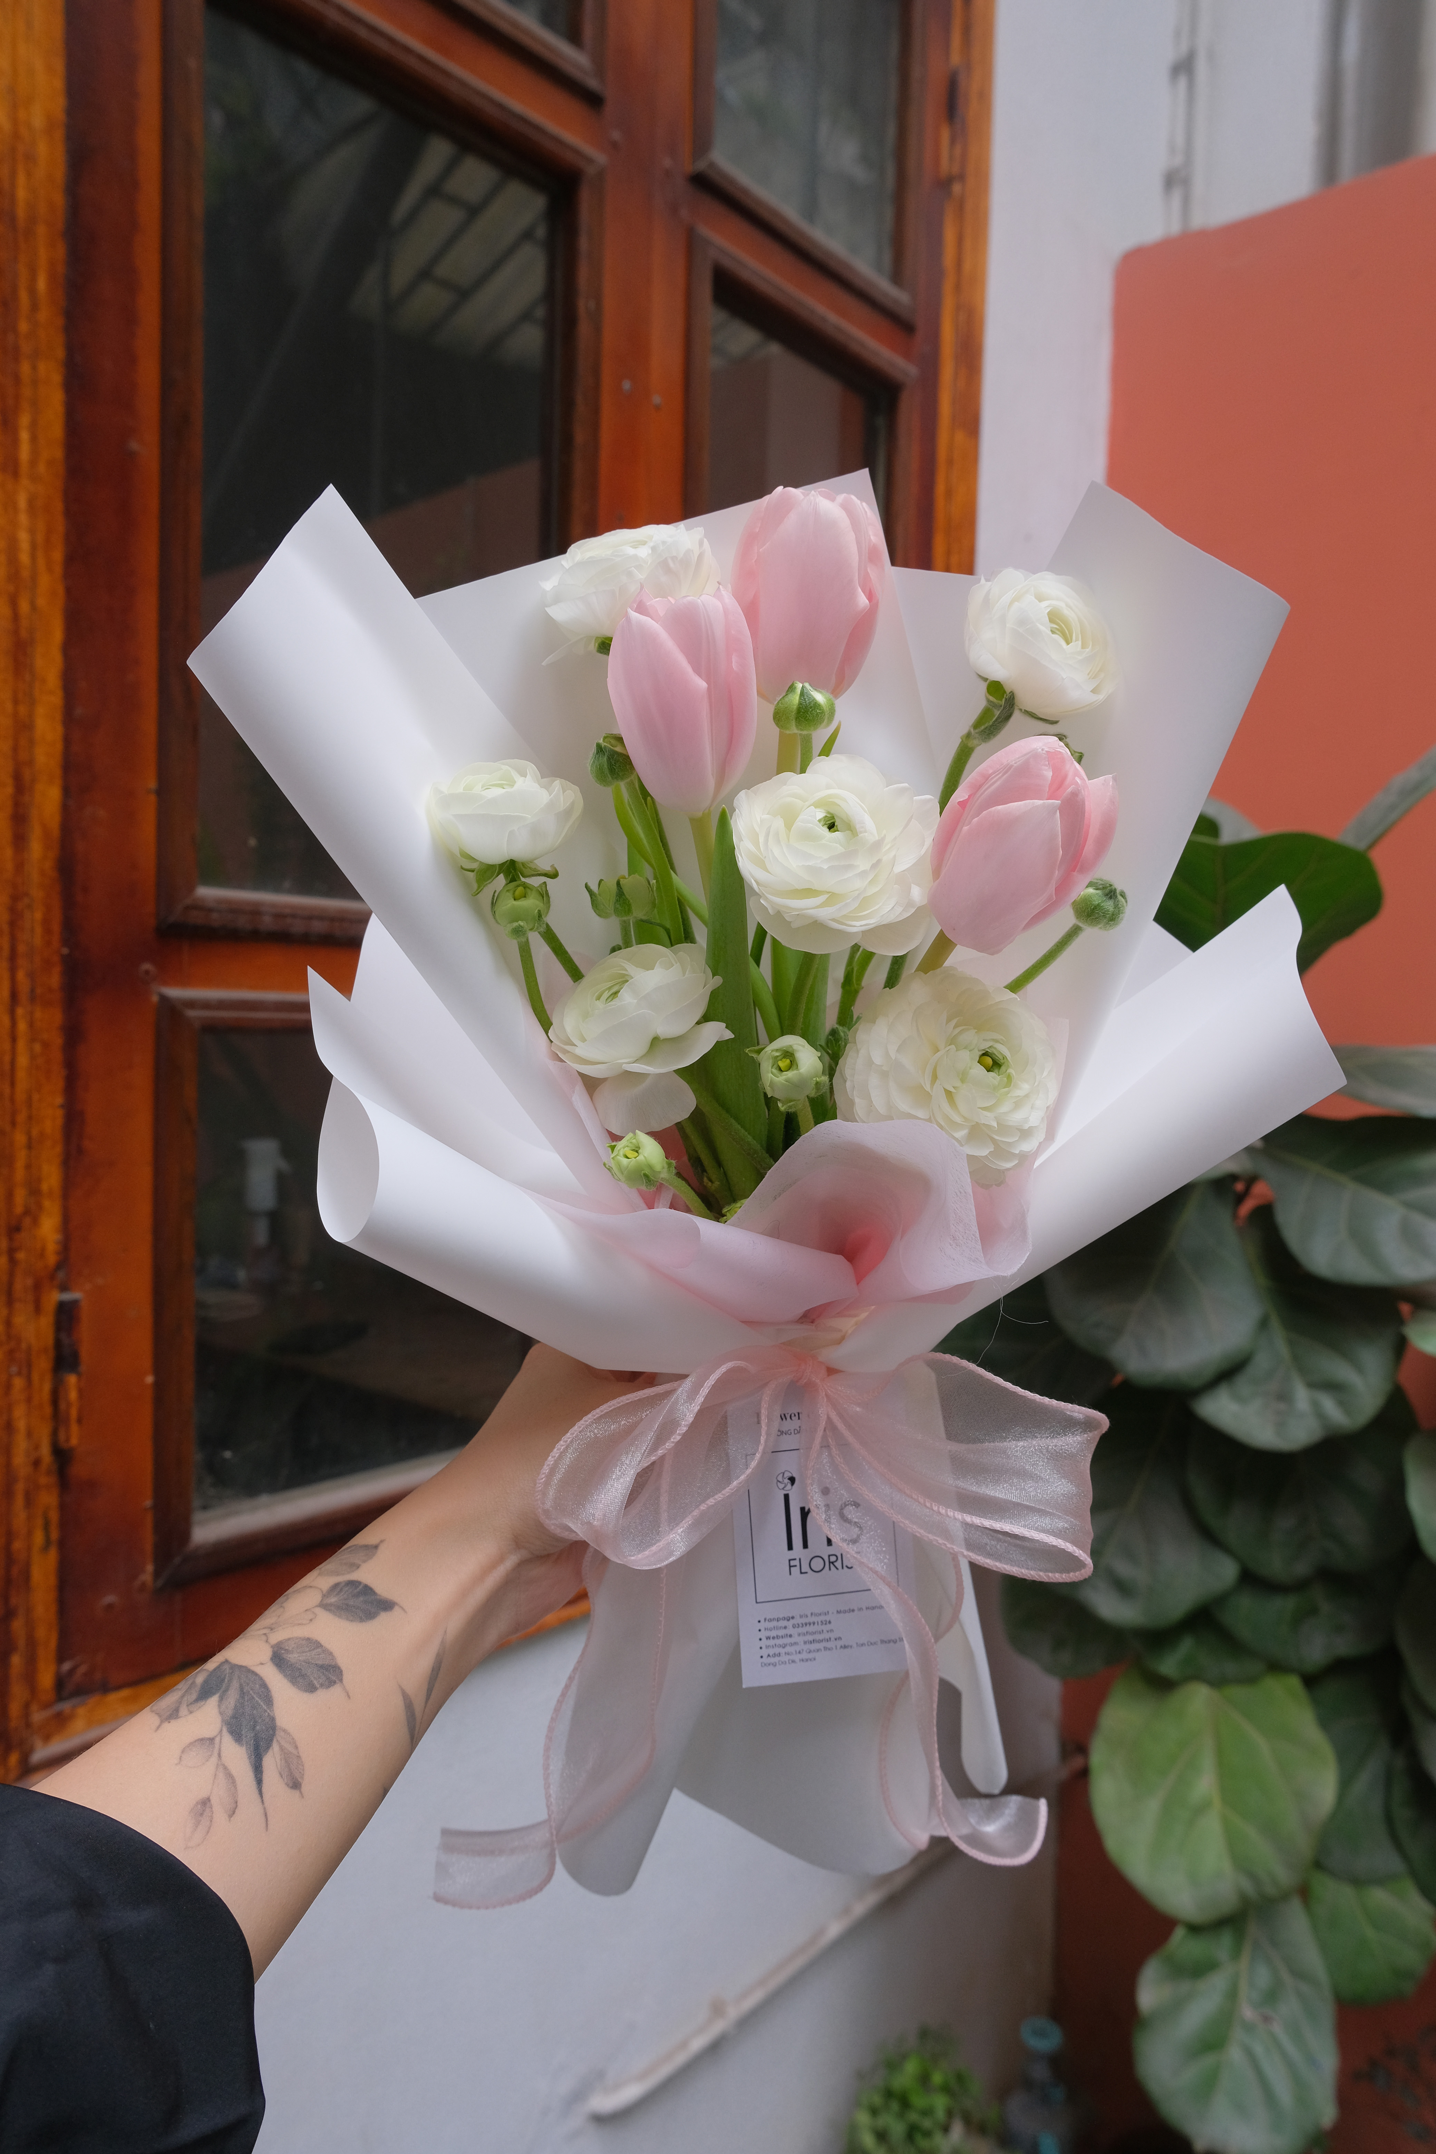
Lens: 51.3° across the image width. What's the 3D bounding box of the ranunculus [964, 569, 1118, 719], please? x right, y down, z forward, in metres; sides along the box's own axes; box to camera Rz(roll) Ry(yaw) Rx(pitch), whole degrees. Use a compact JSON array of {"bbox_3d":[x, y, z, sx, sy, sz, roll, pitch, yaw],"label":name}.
[{"bbox_3d":[0.109,-0.146,0.505,0.049,0.049,0.043,-9,-30,-34],"label":"ranunculus"}]

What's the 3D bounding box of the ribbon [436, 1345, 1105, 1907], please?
[{"bbox_3d":[0.016,0.169,0.468,0.200,0.168,0.085,1,3,0],"label":"ribbon"}]

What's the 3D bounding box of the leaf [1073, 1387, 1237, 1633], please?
[{"bbox_3d":[0.423,0.424,1.480,0.205,0.240,0.070,2,-23,20],"label":"leaf"}]

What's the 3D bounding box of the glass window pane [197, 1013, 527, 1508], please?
[{"bbox_3d":[-0.275,0.140,1.228,0.012,0.360,0.338,3,3,41],"label":"glass window pane"}]

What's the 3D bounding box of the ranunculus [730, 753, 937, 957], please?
[{"bbox_3d":[0.036,-0.070,0.470,0.064,0.064,0.045,-1,-30,1],"label":"ranunculus"}]

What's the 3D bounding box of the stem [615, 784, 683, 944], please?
[{"bbox_3d":[-0.023,-0.073,0.515,0.013,0.057,0.012,-19,0,0],"label":"stem"}]

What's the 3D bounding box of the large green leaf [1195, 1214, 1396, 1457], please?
[{"bbox_3d":[0.470,0.207,1.220,0.175,0.215,0.060,-8,-28,-4],"label":"large green leaf"}]

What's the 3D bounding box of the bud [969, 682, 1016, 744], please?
[{"bbox_3d":[0.092,-0.122,0.500,0.014,0.021,0.013,24,3,0],"label":"bud"}]

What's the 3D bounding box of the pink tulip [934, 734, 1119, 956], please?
[{"bbox_3d":[0.100,-0.075,0.490,0.050,0.068,0.050,26,12,0],"label":"pink tulip"}]

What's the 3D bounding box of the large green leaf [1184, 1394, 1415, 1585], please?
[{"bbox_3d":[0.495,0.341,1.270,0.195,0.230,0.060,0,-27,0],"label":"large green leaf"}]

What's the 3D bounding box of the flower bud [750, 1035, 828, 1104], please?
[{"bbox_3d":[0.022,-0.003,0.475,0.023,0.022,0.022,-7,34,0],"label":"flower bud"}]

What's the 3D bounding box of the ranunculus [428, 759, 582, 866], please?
[{"bbox_3d":[-0.072,-0.089,0.505,0.052,0.035,0.052,-3,24,0],"label":"ranunculus"}]

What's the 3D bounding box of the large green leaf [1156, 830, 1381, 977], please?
[{"bbox_3d":[0.532,-0.162,1.450,0.220,0.160,0.120,2,3,17],"label":"large green leaf"}]

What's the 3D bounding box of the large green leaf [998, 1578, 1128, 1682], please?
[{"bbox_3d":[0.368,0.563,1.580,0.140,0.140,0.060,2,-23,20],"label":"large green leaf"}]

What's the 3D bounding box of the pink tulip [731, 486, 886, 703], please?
[{"bbox_3d":[0.031,-0.162,0.505,0.052,0.074,0.052,3,-3,0],"label":"pink tulip"}]

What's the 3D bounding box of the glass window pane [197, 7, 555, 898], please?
[{"bbox_3d":[-0.248,-0.427,1.130,0.015,0.589,0.307,4,4,42],"label":"glass window pane"}]

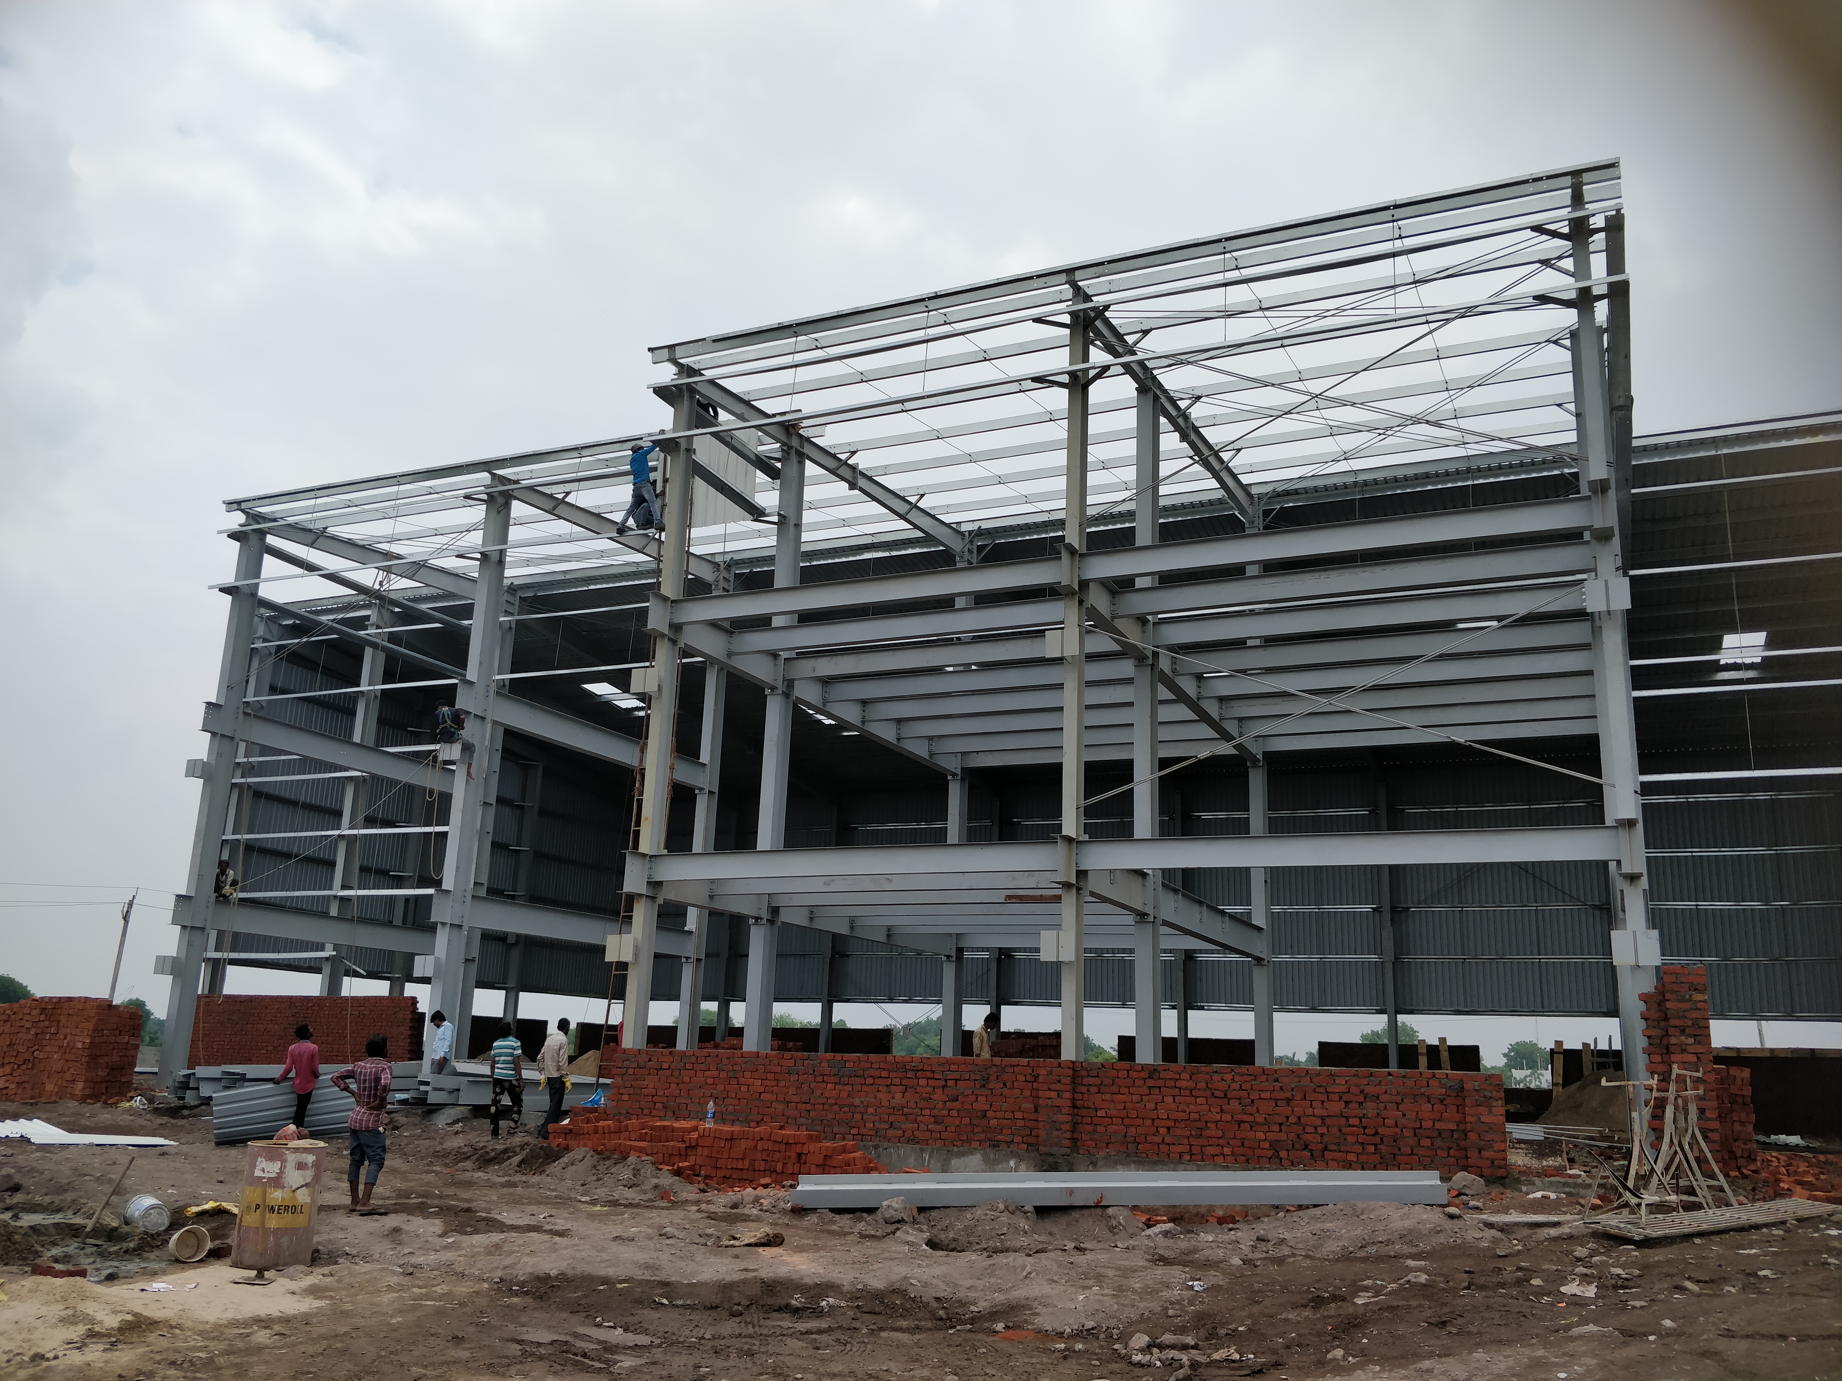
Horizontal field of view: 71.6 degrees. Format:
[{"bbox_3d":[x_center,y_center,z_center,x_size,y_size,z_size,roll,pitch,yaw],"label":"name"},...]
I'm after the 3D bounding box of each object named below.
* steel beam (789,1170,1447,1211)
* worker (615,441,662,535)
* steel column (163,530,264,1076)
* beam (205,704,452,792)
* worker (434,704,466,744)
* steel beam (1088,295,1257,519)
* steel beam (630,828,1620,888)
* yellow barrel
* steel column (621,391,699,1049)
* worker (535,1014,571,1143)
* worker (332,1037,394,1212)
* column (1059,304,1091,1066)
[{"bbox_3d":[2.037,5.149,13.150,6.650,0.380,0.400,1,-13,-3],"label":"steel beam"},{"bbox_3d":[-5.086,-3.658,23.027,0.650,1.600,0.500,-6,-16,30],"label":"worker"},{"bbox_3d":[-14.182,2.229,25.613,0.210,11.368,0.430,-4,-13,28],"label":"steel column"},{"bbox_3d":[-12.666,1.418,28.590,0.220,0.520,7.236,-5,-18,28],"label":"beam"},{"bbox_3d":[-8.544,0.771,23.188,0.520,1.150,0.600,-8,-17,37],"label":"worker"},{"bbox_3d":[4.466,-4.610,21.969,0.200,0.380,9.740,-5,-12,28],"label":"steel beam"},{"bbox_3d":[1.823,2.158,16.320,12.727,0.400,0.220,-4,-15,20],"label":"steel beam"},{"bbox_3d":[-4.769,3.819,9.501,0.575,0.870,0.575,9,-15,-26],"label":"yellow barrel"},{"bbox_3d":[-3.817,0.754,18.842,0.210,11.020,0.330,-4,-13,28],"label":"steel column"},{"bbox_3d":[-5.151,5.456,17.963,0.470,1.650,0.360,-7,-16,33],"label":"worker"},{"bbox_3d":[-5.406,4.172,12.381,0.520,1.660,0.400,-6,-16,31],"label":"worker"},{"bbox_3d":[2.033,0.267,16.696,0.210,11.124,0.320,-4,-13,28],"label":"column"}]

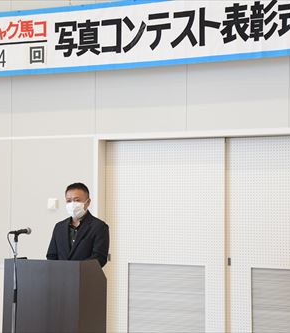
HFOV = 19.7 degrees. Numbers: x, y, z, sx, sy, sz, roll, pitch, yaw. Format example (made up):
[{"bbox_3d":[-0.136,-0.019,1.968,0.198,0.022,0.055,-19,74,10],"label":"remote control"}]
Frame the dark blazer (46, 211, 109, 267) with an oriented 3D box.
[{"bbox_3d":[-0.490,0.673,6.000,0.520,0.710,0.360,-1,-1,23],"label":"dark blazer"}]

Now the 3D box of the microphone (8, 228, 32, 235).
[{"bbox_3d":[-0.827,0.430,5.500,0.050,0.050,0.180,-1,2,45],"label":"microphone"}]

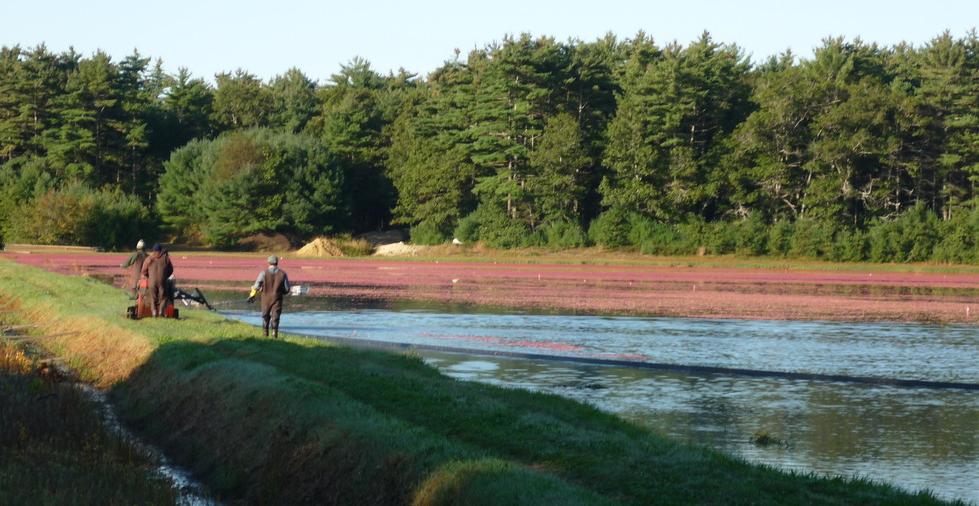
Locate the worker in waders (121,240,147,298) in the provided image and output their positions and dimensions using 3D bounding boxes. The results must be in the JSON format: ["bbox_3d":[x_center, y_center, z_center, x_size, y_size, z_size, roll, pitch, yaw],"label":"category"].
[{"bbox_3d":[-10.092,0.492,80.500,0.800,1.750,0.500,0,1,-22],"label":"worker in waders"}]

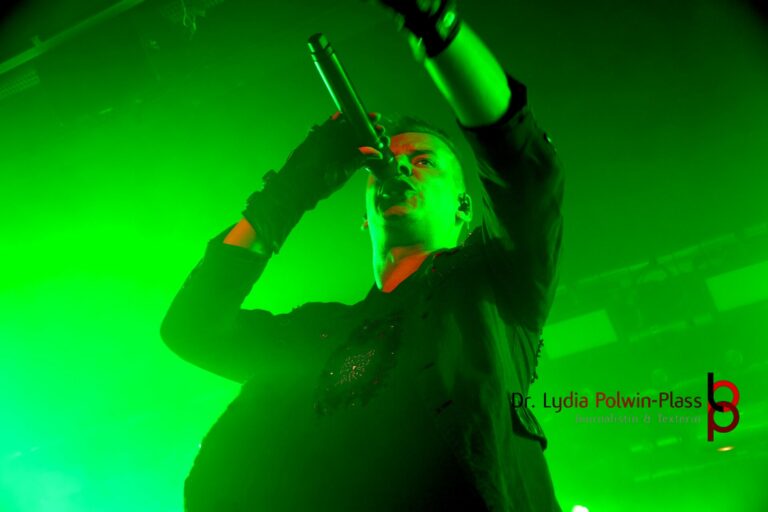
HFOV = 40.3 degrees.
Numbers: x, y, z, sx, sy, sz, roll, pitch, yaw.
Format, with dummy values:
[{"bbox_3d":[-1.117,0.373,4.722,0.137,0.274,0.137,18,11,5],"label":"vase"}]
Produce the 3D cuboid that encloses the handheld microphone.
[{"bbox_3d":[-0.040,-0.204,1.530,0.050,0.260,0.050,-25,7,0],"label":"handheld microphone"}]

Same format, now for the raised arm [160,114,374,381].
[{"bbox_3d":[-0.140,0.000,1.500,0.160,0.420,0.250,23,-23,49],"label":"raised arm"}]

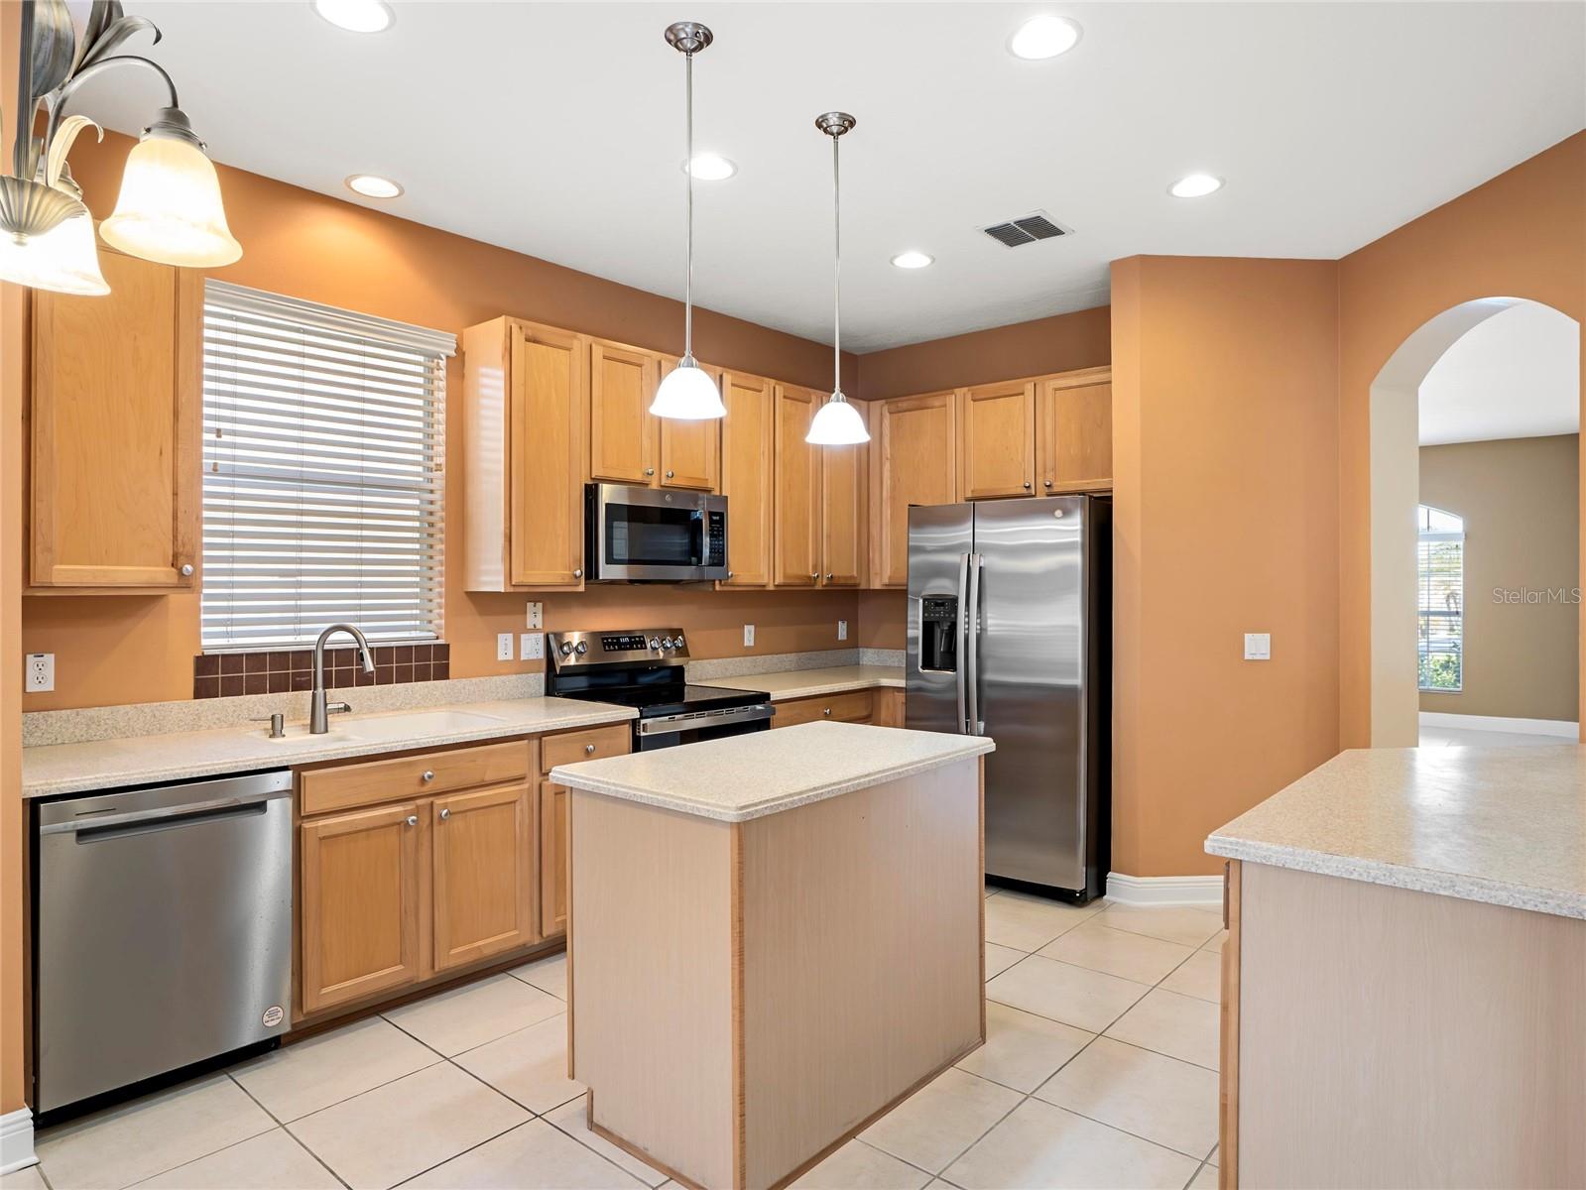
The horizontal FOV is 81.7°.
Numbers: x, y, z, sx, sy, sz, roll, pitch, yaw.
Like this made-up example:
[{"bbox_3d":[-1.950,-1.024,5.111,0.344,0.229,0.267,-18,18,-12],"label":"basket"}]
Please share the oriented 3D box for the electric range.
[{"bbox_3d":[-0.578,0.759,4.082,0.705,1.182,0.759,0,0,42],"label":"electric range"}]

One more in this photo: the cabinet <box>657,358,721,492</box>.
[{"bbox_3d":[-0.594,-0.785,4.371,0.330,0.617,0.385,1,1,42],"label":"cabinet"}]

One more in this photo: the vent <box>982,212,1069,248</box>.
[{"bbox_3d":[0.952,-1.485,3.754,0.285,0.020,0.305,0,0,42],"label":"vent"}]

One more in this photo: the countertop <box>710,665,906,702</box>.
[{"bbox_3d":[0.233,0.458,4.912,0.860,0.040,1.480,1,1,42],"label":"countertop"}]

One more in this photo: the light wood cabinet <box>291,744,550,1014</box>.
[{"bbox_3d":[-1.423,0.889,3.255,0.625,0.792,0.855,1,1,42],"label":"light wood cabinet"}]

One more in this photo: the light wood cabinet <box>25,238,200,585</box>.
[{"bbox_3d":[-2.058,-0.545,2.728,0.322,1.075,0.445,0,0,42],"label":"light wood cabinet"}]

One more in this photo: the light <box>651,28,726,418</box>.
[{"bbox_3d":[-0.271,-0.959,2.371,0.200,0.969,0.200,0,1,0],"label":"light"}]

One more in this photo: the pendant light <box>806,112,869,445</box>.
[{"bbox_3d":[0.139,-0.988,2.886,0.198,1.001,0.198,0,0,0],"label":"pendant light"}]

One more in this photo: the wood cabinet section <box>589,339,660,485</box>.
[{"bbox_3d":[-0.869,-0.780,4.130,0.339,0.624,0.374,0,0,42],"label":"wood cabinet section"}]

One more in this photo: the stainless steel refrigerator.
[{"bbox_3d":[1.151,0.456,4.527,0.912,1.772,0.825,0,0,42],"label":"stainless steel refrigerator"}]

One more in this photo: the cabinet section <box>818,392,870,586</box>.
[{"bbox_3d":[0.168,-0.572,5.287,0.339,1.067,0.425,0,0,42],"label":"cabinet section"}]

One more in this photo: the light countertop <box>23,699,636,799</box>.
[{"bbox_3d":[-1.496,0.474,3.172,0.640,0.040,1.900,1,1,42],"label":"light countertop"}]

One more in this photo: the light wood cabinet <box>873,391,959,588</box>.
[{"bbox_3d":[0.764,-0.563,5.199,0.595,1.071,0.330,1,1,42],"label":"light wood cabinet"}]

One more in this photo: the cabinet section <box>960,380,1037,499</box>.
[{"bbox_3d":[1.184,-0.806,4.915,0.467,0.589,0.332,0,0,42],"label":"cabinet section"}]

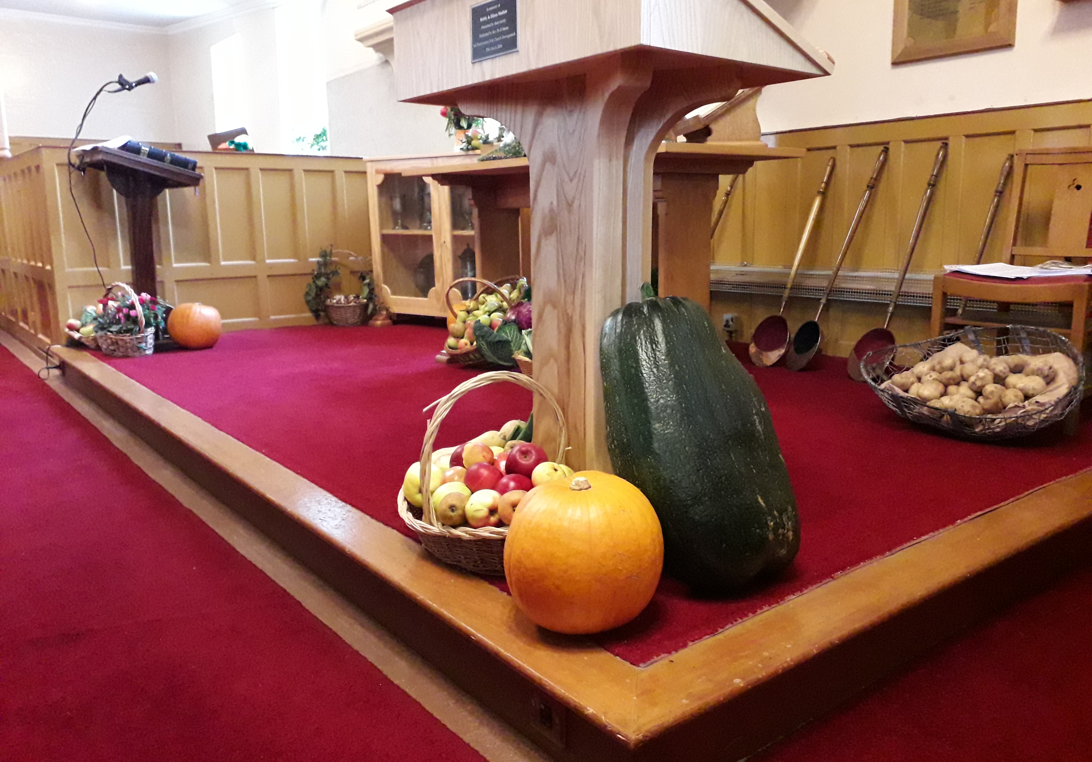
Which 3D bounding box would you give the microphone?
[{"bbox_3d":[-2.078,-1.524,4.337,0.190,0.085,0.055,-31,26,-31],"label":"microphone"}]

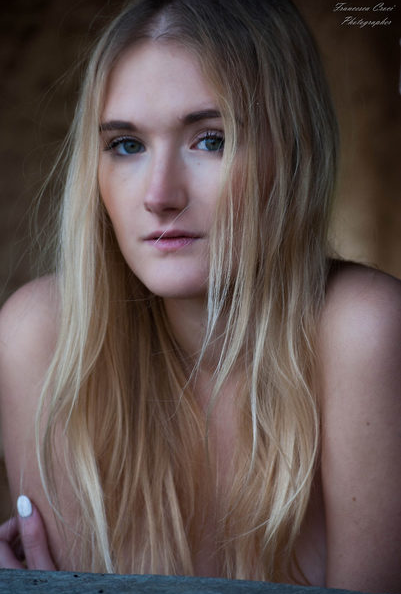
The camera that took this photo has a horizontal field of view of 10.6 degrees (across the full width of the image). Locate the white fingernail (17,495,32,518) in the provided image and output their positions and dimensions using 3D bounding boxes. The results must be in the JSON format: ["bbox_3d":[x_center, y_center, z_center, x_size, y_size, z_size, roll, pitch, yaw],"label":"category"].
[{"bbox_3d":[-0.124,0.148,1.520,0.011,0.016,0.004,-9,-12,15],"label":"white fingernail"}]

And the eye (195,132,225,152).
[{"bbox_3d":[0.008,-0.107,1.490,0.027,0.013,0.013,-1,2,14],"label":"eye"}]

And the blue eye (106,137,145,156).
[{"bbox_3d":[-0.051,-0.105,1.507,0.027,0.013,0.013,-1,2,14],"label":"blue eye"}]

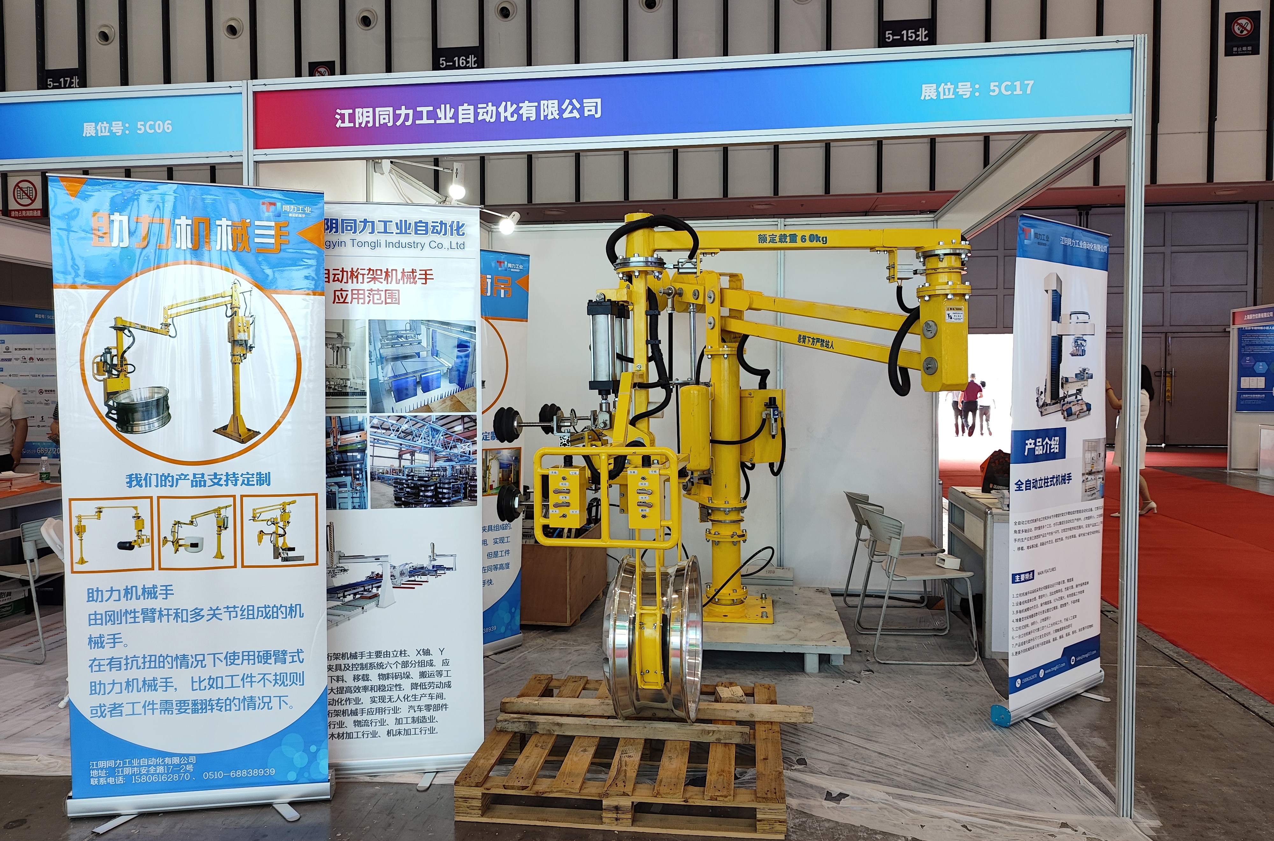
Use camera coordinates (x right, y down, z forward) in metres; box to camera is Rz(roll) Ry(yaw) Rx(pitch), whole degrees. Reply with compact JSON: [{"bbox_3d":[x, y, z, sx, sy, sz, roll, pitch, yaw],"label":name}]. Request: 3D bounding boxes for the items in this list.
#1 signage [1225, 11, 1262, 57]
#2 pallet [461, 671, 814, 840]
[{"bbox_3d":[11.257,-7.183,16.413,0.610,0.803,0.030,0,3,7],"label":"signage"},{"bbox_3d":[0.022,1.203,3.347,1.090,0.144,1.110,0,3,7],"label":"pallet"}]

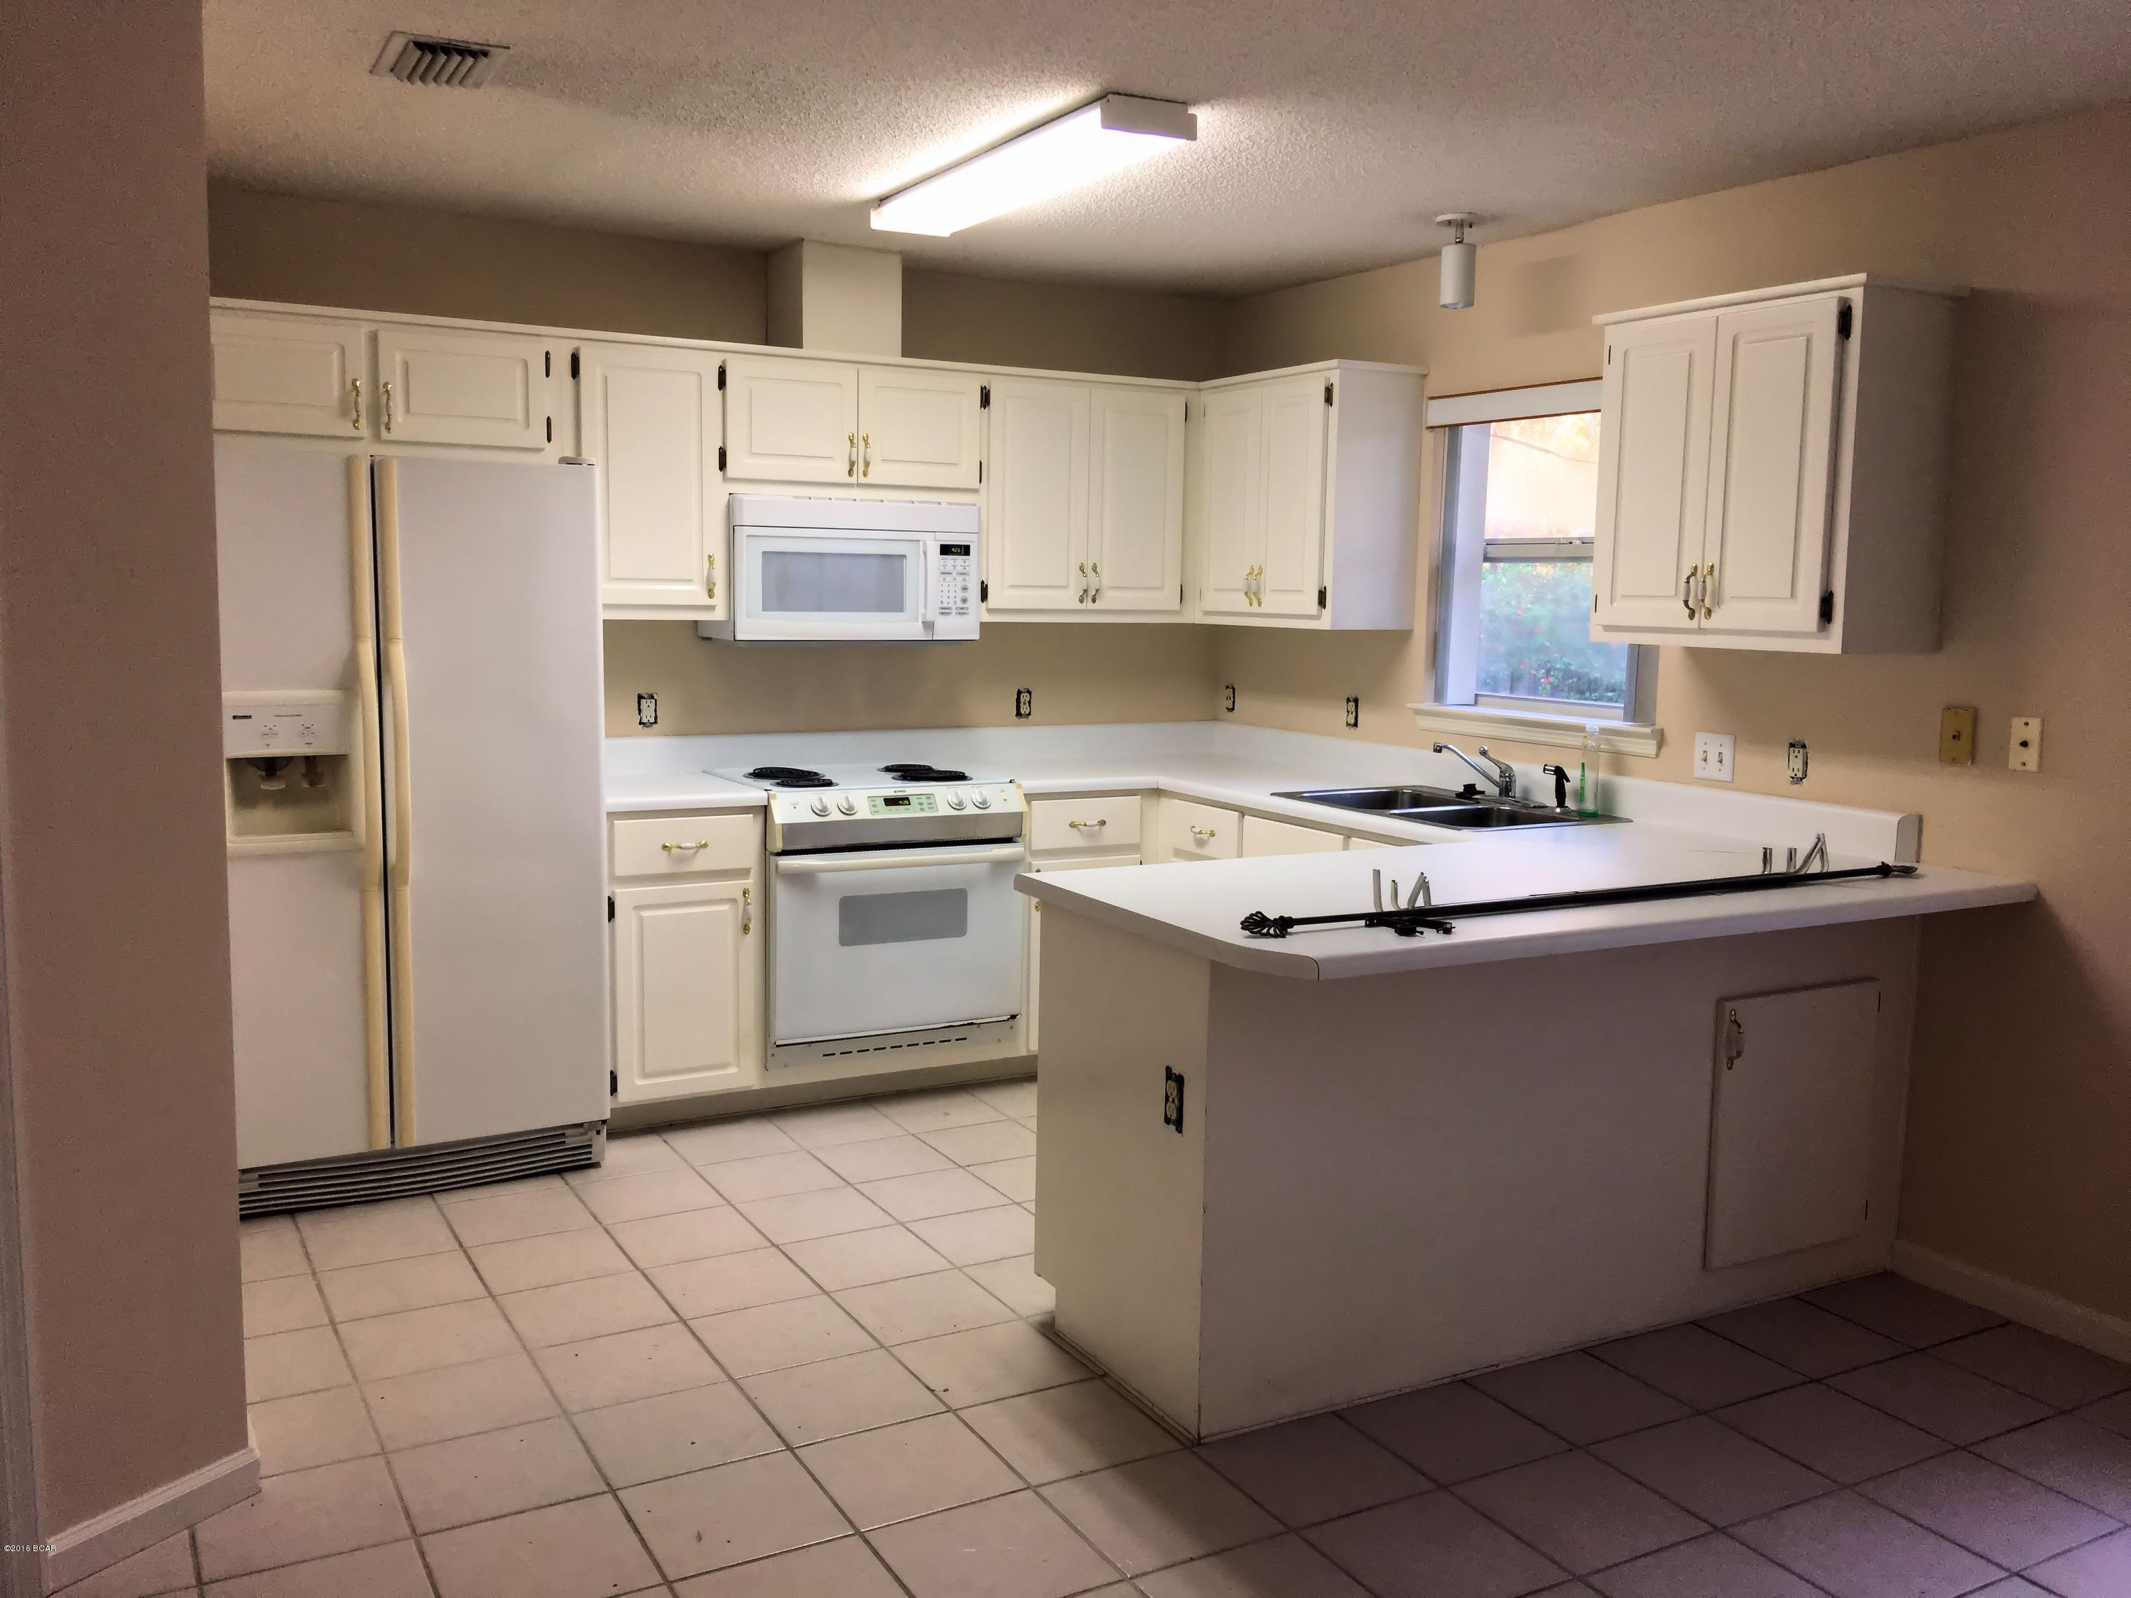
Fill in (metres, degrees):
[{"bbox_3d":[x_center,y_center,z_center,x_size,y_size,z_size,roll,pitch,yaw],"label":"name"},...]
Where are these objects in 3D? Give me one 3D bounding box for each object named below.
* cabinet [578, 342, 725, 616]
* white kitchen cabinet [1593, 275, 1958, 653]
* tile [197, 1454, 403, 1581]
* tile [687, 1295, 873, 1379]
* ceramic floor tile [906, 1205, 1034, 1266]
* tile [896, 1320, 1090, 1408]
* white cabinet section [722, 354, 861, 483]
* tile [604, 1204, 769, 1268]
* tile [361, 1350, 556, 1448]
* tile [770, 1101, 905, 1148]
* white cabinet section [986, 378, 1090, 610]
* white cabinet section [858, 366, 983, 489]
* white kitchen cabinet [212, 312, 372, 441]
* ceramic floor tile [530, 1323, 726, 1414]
[{"bbox_3d":[-1.204,-0.877,5.007,0.420,0.740,0.325,-3,7,-29],"label":"cabinet"},{"bbox_3d":[1.562,-0.717,3.988,0.327,0.754,0.713,-3,8,-29],"label":"white kitchen cabinet"},{"bbox_3d":[-1.215,1.139,2.833,0.300,0.010,0.300,-3,8,-29],"label":"tile"},{"bbox_3d":[-0.559,1.063,3.528,0.295,0.010,0.295,-3,8,-29],"label":"tile"},{"bbox_3d":[-0.171,1.007,4.092,0.291,0.010,0.291,-3,8,-29],"label":"ceramic floor tile"},{"bbox_3d":[-0.142,1.086,3.413,0.291,0.010,0.291,-3,8,-29],"label":"tile"},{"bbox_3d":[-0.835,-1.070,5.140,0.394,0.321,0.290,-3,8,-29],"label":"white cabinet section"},{"bbox_3d":[-0.858,0.999,4.061,0.302,0.010,0.302,-3,7,-29],"label":"tile"},{"bbox_3d":[-1.096,1.094,3.243,0.300,0.010,0.300,-3,8,-29],"label":"tile"},{"bbox_3d":[-0.628,0.907,4.931,0.300,0.010,0.300,-3,8,-29],"label":"tile"},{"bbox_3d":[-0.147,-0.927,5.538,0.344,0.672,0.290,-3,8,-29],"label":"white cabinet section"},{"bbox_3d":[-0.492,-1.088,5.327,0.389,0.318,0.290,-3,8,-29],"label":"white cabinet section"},{"bbox_3d":[-2.019,-1.053,4.531,0.408,0.276,0.338,-3,8,-29],"label":"white kitchen cabinet"},{"bbox_3d":[-0.822,1.073,3.366,0.298,0.012,0.298,-3,8,-29],"label":"ceramic floor tile"}]

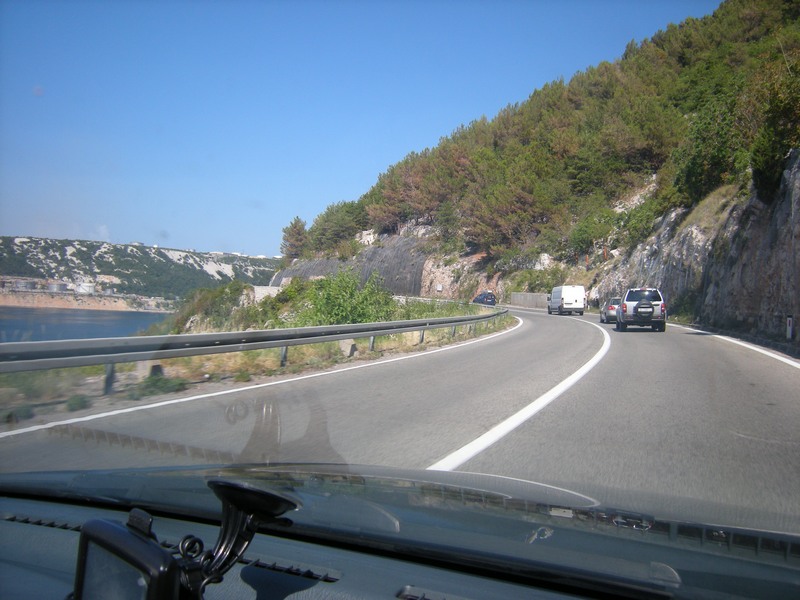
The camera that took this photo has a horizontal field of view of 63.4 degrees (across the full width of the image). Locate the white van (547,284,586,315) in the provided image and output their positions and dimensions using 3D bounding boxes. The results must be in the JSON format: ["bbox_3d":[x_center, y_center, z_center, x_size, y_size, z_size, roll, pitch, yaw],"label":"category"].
[{"bbox_3d":[14.500,0.050,56.700,2.070,2.520,5.700,1,0,0],"label":"white van"}]

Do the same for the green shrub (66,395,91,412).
[{"bbox_3d":[-3.860,1.245,7.800,0.260,0.180,0.250,2,0,-25],"label":"green shrub"}]

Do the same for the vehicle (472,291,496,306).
[{"bbox_3d":[11.650,-0.060,88.500,1.760,1.900,4.300,1,0,-14],"label":"vehicle"}]

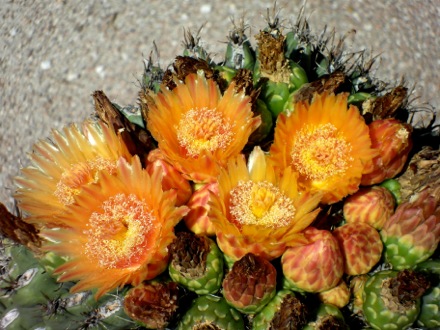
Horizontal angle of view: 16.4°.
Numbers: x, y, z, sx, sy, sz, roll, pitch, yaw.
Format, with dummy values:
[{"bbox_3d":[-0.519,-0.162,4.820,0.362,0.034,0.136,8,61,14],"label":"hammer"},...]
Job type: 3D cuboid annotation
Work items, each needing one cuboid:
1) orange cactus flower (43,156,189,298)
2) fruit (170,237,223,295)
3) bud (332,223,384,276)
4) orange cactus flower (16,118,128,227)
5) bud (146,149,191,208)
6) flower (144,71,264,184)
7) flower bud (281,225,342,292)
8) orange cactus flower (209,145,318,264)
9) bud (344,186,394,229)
[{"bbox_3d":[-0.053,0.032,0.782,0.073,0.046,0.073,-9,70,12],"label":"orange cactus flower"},{"bbox_3d":[-0.012,0.051,0.793,0.028,0.036,0.028,-17,42,0],"label":"fruit"},{"bbox_3d":[0.073,0.044,0.800,0.026,0.028,0.026,-13,55,20],"label":"bud"},{"bbox_3d":[-0.070,0.014,0.810,0.065,0.045,0.065,-35,43,0],"label":"orange cactus flower"},{"bbox_3d":[-0.027,0.008,0.822,0.028,0.039,0.028,-25,37,29],"label":"bud"},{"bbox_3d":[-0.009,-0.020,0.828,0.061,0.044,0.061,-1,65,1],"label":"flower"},{"bbox_3d":[0.048,0.049,0.790,0.031,0.035,0.031,3,56,-5],"label":"flower bud"},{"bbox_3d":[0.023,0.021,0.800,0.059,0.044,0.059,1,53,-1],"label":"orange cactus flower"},{"bbox_3d":[0.079,0.023,0.815,0.025,0.028,0.025,26,45,0],"label":"bud"}]

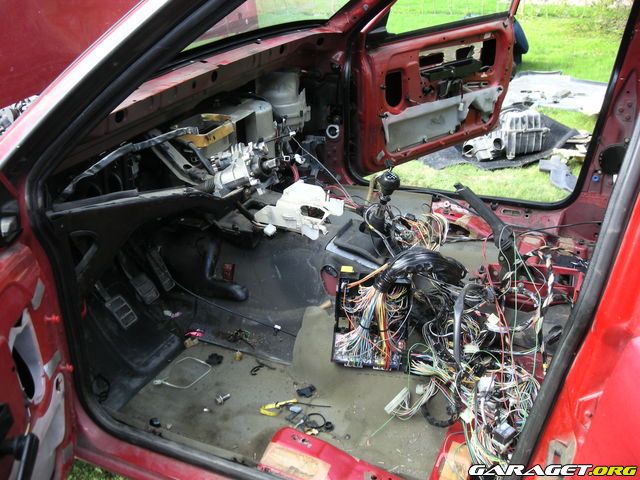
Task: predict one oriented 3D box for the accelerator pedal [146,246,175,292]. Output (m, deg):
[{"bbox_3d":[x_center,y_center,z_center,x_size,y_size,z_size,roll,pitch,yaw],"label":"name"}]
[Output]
[{"bbox_3d":[-0.411,0.076,1.670,0.025,0.108,0.040,-13,18,33],"label":"accelerator pedal"}]

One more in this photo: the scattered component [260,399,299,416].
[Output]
[{"bbox_3d":[-0.086,0.368,1.410,0.085,0.012,0.039,-8,26,-15],"label":"scattered component"}]

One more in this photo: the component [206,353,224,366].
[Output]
[{"bbox_3d":[-0.249,0.285,1.544,0.042,0.015,0.038,-6,27,-9],"label":"component"}]

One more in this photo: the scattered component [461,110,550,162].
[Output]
[{"bbox_3d":[1.054,-0.608,3.720,0.450,0.230,0.240,-1,27,3],"label":"scattered component"}]

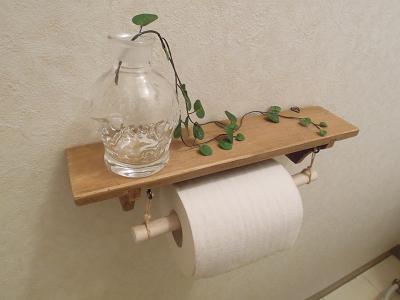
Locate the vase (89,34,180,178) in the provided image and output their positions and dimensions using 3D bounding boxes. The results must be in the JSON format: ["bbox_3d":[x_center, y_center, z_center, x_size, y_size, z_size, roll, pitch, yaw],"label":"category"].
[{"bbox_3d":[-0.043,-0.030,0.191,0.058,0.091,0.058,-12,41,-25],"label":"vase"}]

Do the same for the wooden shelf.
[{"bbox_3d":[0.032,-0.008,0.259,0.283,0.008,0.056,-12,41,-25],"label":"wooden shelf"}]

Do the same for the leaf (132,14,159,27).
[{"bbox_3d":[-0.032,-0.075,0.161,0.015,0.006,0.011,-12,41,-25],"label":"leaf"}]

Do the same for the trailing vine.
[{"bbox_3d":[0.039,-0.055,0.228,0.214,0.104,0.044,-12,41,-25],"label":"trailing vine"}]

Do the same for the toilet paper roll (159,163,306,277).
[{"bbox_3d":[0.028,0.065,0.285,0.114,0.094,0.094,-10,40,-24],"label":"toilet paper roll"}]

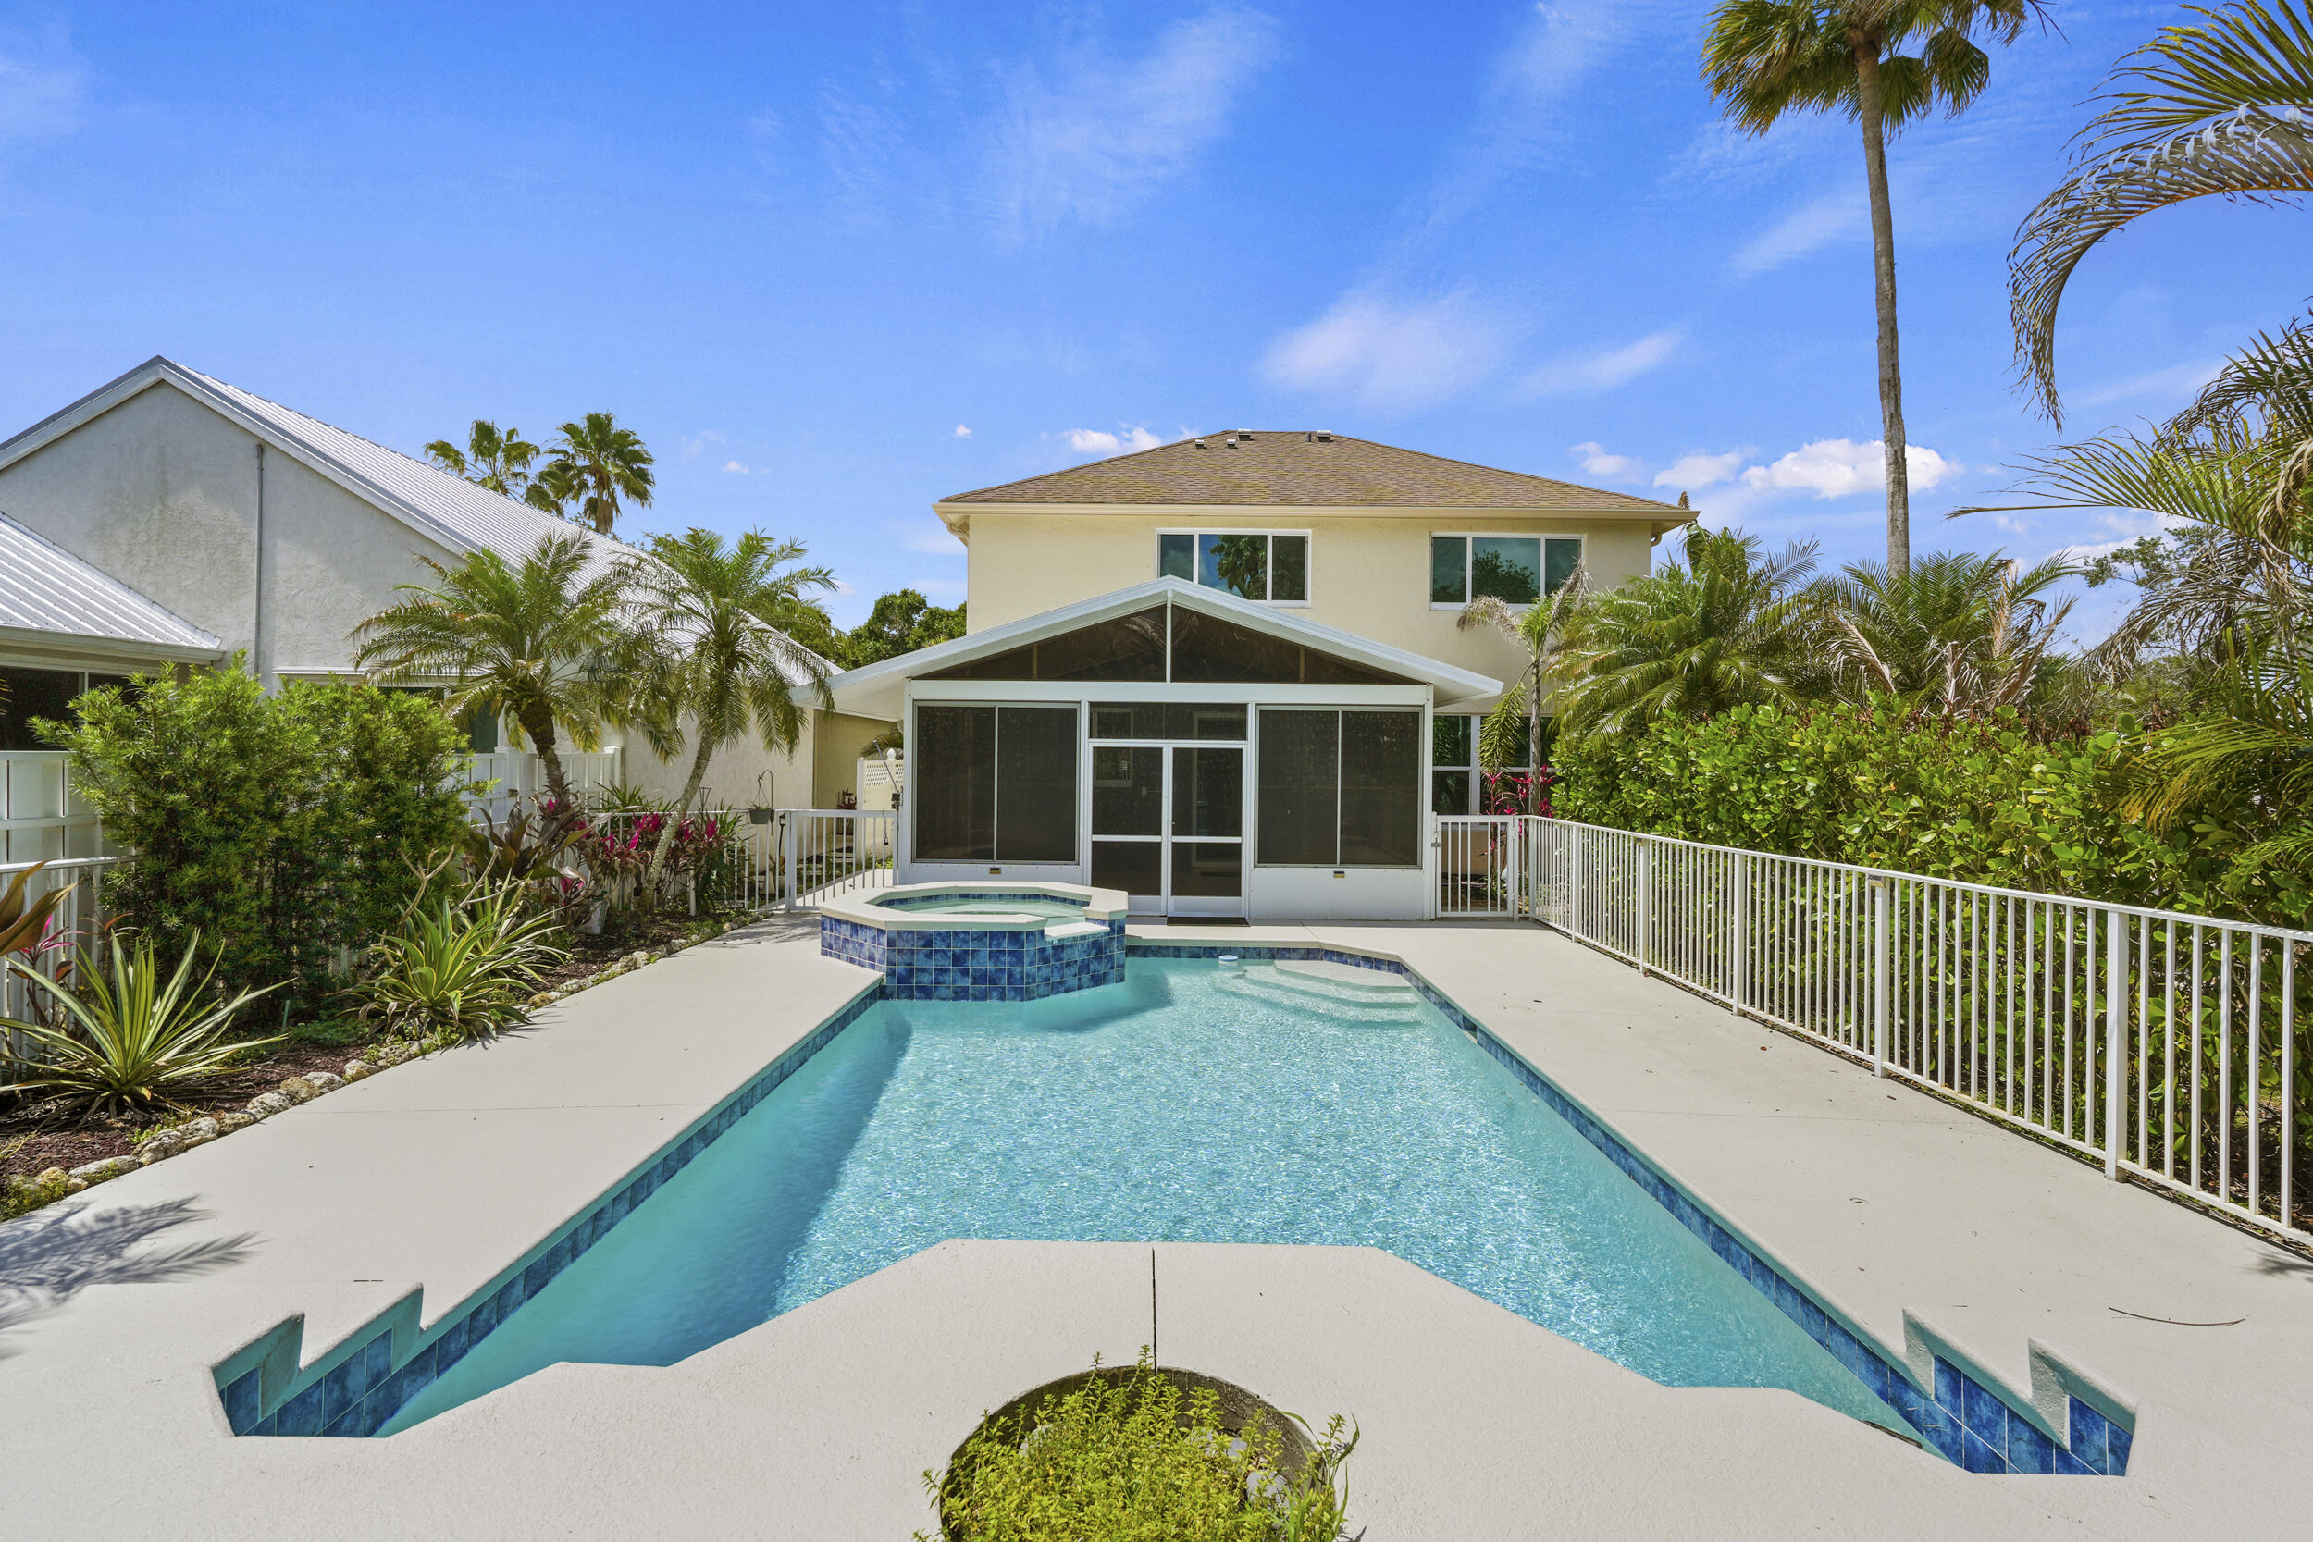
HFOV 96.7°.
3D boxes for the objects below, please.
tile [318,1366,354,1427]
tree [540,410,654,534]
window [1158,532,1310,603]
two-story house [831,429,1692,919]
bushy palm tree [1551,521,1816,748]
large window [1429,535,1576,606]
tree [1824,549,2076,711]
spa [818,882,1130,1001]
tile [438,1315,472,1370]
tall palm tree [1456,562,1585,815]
[{"bbox_3d":[-2.327,1.785,2.945,0.014,0.148,0.148,1,0,0],"label":"tile"},{"bbox_3d":[-16.309,-4.490,29.955,3.323,11.941,3.323,1,0,0],"label":"tree"},{"bbox_3d":[1.229,-3.284,16.643,2.474,1.243,0.120,1,0,0],"label":"window"},{"bbox_3d":[2.281,-2.591,18.822,12.280,8.680,13.950,1,0,0],"label":"two-story house"},{"bbox_3d":[6.432,-0.596,12.511,3.252,4.759,3.252,1,0,0],"label":"bushy palm tree"},{"bbox_3d":[5.634,-3.225,16.651,2.503,1.243,0.120,1,0,0],"label":"large window"},{"bbox_3d":[8.086,-0.226,10.515,2.566,4.067,2.566,1,0,0],"label":"tree"},{"bbox_3d":[-1.698,1.604,10.037,2.840,0.655,2.930,1,0,0],"label":"spa"},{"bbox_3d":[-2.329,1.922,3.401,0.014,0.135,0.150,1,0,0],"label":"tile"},{"bbox_3d":[5.140,-0.564,14.508,1.886,4.654,1.886,1,0,0],"label":"tall palm tree"}]

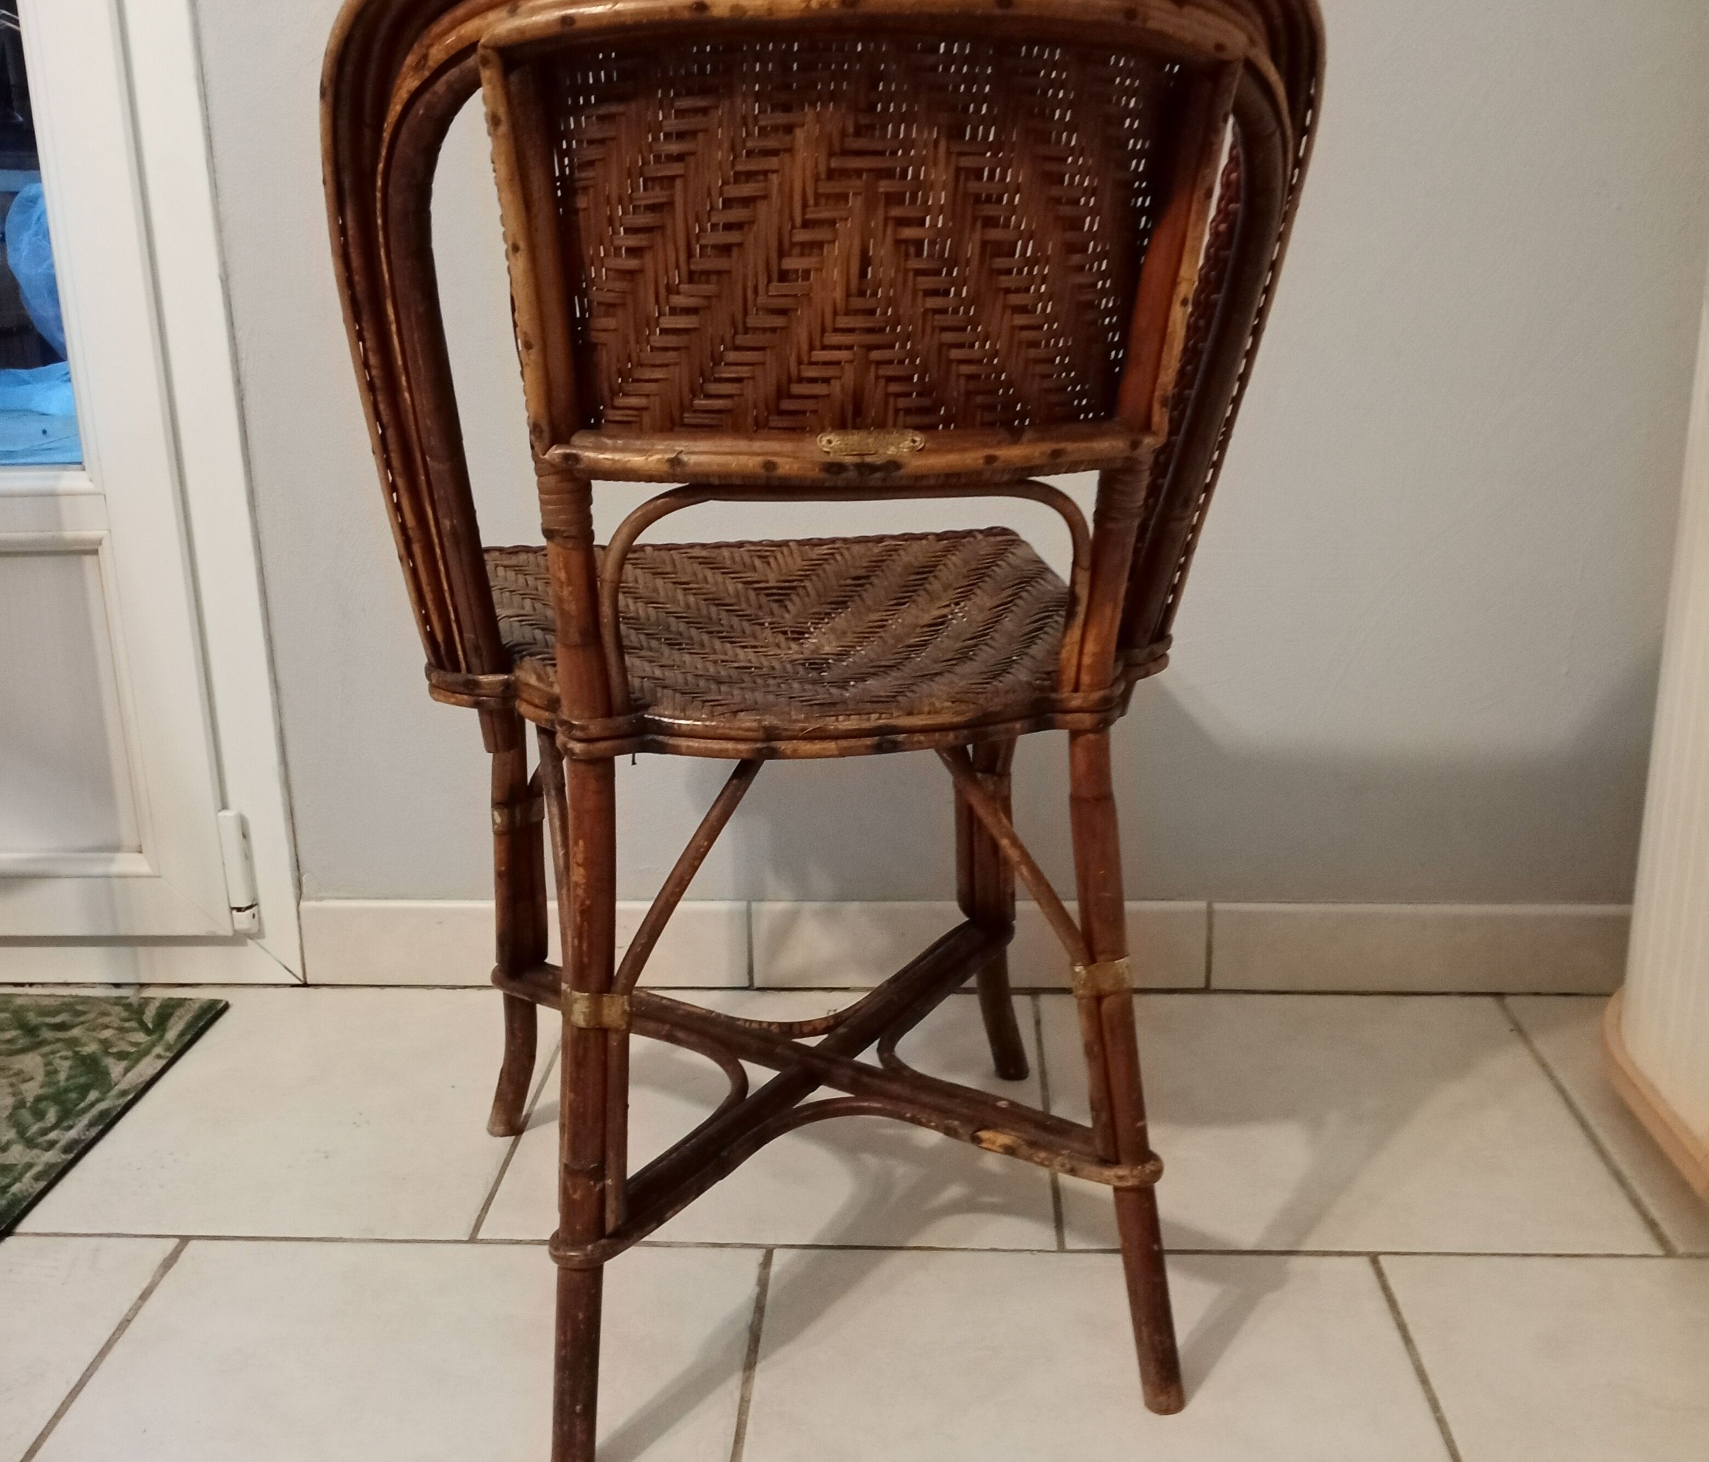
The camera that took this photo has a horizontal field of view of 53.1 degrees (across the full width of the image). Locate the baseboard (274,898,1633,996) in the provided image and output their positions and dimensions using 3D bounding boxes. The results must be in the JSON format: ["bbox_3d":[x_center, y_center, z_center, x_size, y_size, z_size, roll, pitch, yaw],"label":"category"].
[{"bbox_3d":[0.092,0.206,1.631,1.283,0.084,0.016,0,17,3],"label":"baseboard"}]

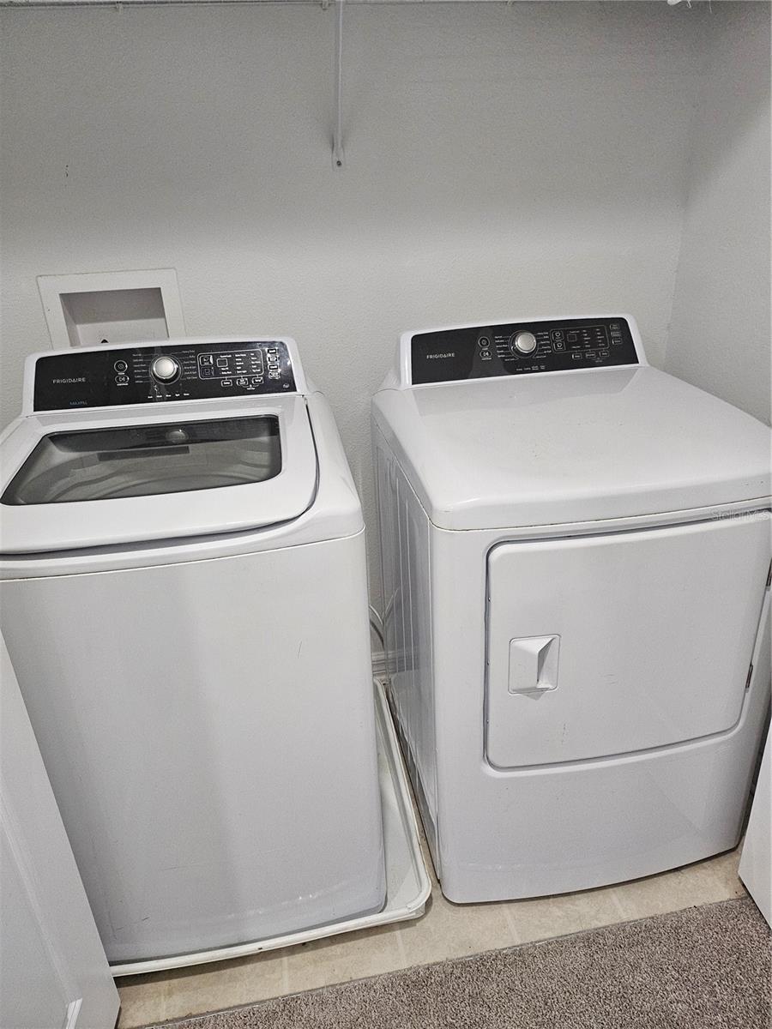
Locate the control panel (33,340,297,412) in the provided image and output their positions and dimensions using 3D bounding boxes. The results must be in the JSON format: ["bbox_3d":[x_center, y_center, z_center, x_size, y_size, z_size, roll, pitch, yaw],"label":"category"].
[{"bbox_3d":[-0.456,-0.292,1.477,0.532,0.118,0.040,-6,-2,-7],"label":"control panel"}]

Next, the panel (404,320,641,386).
[{"bbox_3d":[0.312,-0.373,1.601,0.532,0.118,0.040,-7,-2,-8],"label":"panel"}]

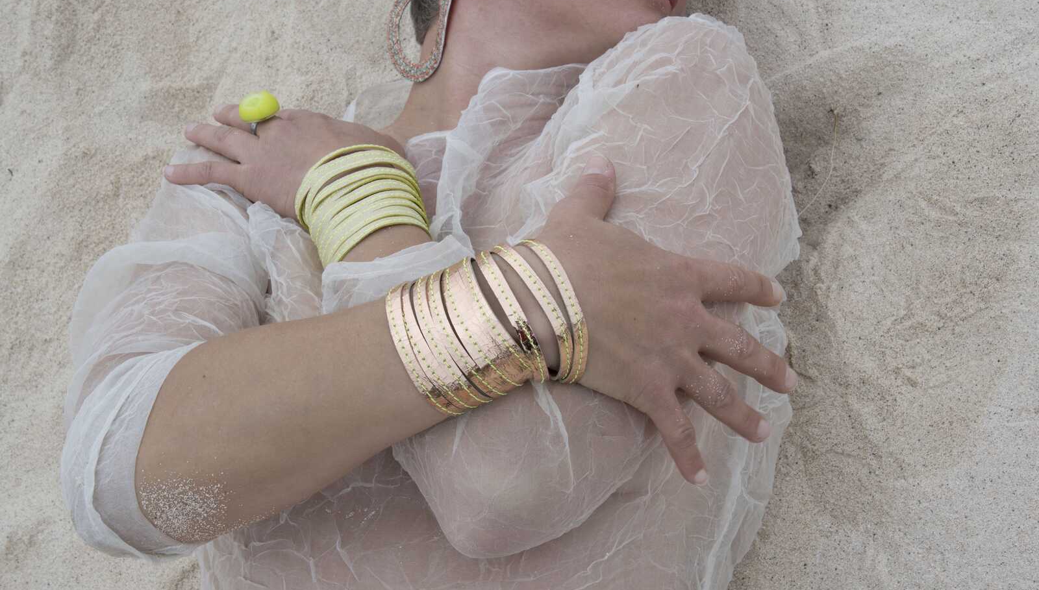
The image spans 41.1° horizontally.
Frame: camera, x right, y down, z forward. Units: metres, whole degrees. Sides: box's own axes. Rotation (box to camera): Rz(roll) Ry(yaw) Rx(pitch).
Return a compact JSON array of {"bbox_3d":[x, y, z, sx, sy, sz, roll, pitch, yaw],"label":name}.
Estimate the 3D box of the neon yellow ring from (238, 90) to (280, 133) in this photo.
[{"bbox_3d":[-0.161,-0.114,0.865,0.025,0.030,0.023,-2,34,6],"label":"neon yellow ring"}]

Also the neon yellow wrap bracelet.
[{"bbox_3d":[-0.090,-0.048,0.810,0.071,0.056,0.047,-16,50,0],"label":"neon yellow wrap bracelet"}]

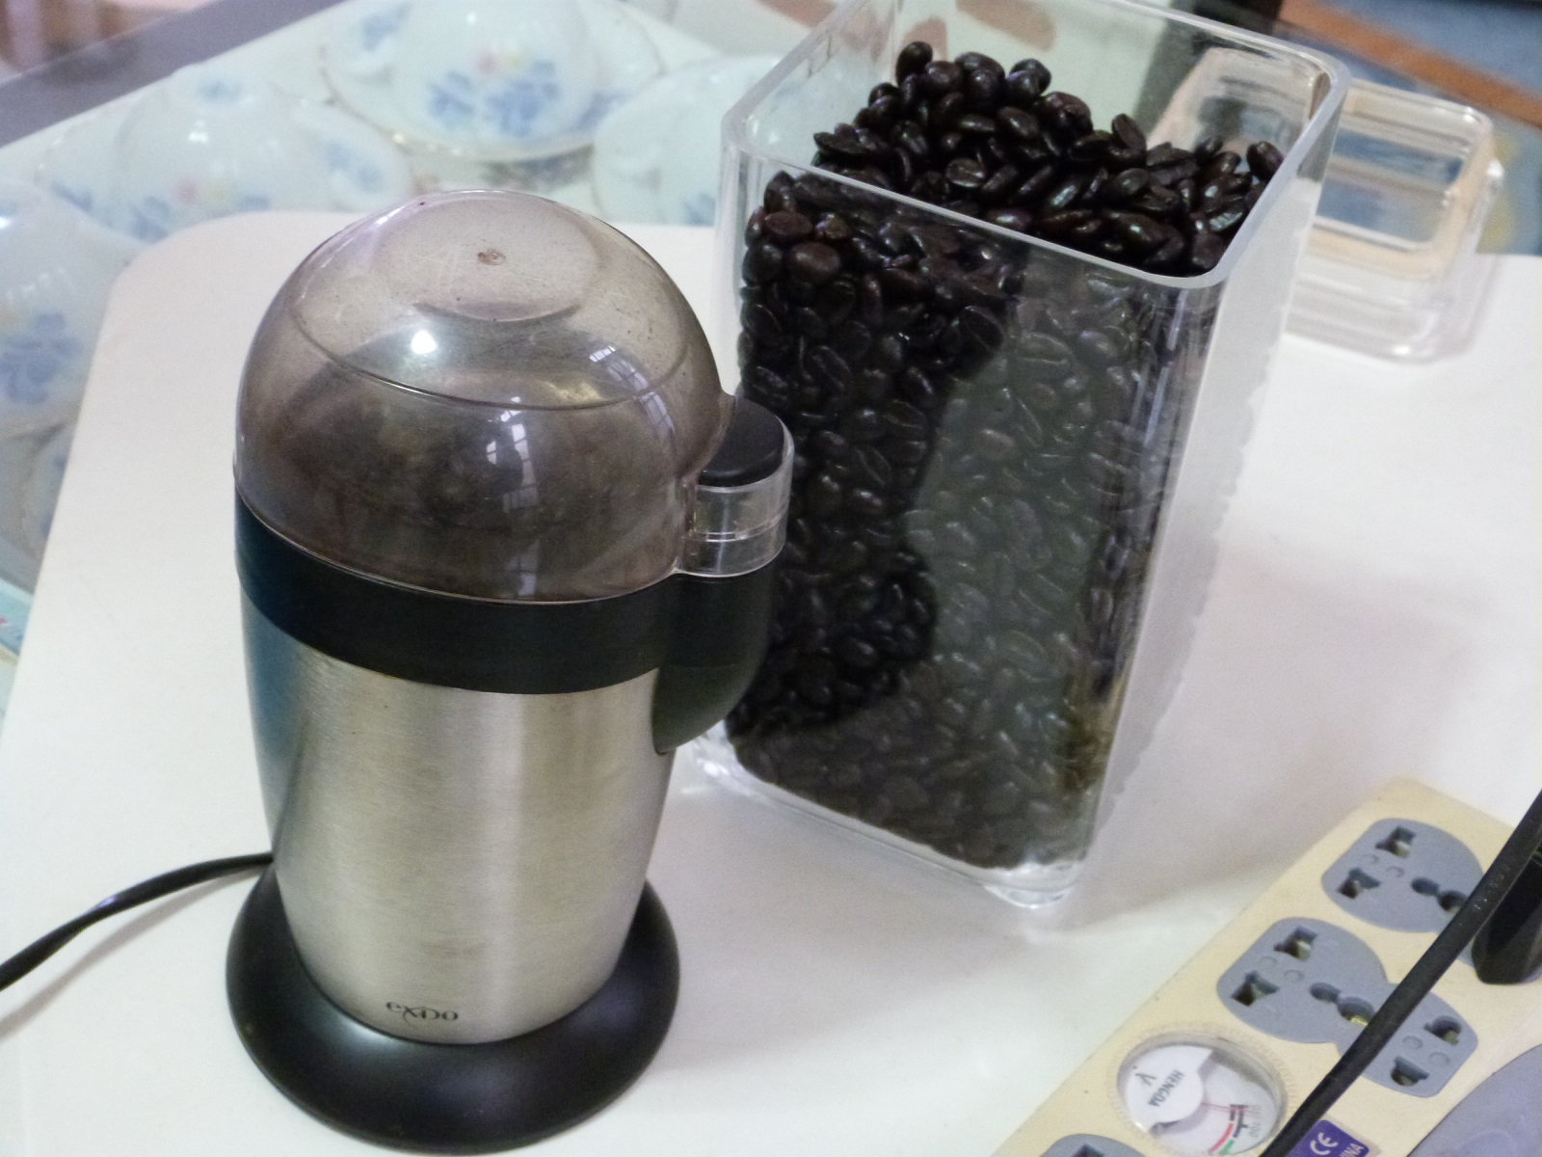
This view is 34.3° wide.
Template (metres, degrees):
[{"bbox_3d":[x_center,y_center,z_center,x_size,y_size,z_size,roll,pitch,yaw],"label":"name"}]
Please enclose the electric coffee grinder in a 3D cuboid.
[{"bbox_3d":[-0.054,0.017,0.492,0.111,0.183,0.099,16,38,9],"label":"electric coffee grinder"}]

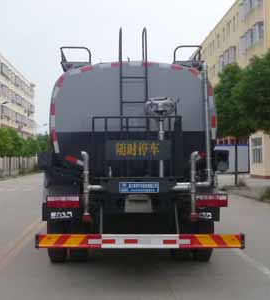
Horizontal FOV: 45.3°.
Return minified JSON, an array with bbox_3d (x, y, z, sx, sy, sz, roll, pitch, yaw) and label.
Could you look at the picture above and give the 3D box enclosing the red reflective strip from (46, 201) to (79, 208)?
[{"bbox_3d":[-0.872,0.667,3.950,0.395,0.088,0.040,0,-2,-3],"label":"red reflective strip"}]

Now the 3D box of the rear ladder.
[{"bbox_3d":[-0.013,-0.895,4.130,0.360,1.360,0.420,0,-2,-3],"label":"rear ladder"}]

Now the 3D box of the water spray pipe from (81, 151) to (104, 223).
[{"bbox_3d":[-0.503,0.432,3.830,0.250,0.840,0.120,0,-2,-3],"label":"water spray pipe"}]

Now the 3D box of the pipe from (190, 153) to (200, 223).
[{"bbox_3d":[0.704,0.432,3.830,0.115,0.840,0.120,0,-2,-3],"label":"pipe"}]

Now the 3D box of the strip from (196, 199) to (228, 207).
[{"bbox_3d":[0.947,0.654,3.970,0.395,0.088,0.040,0,-2,-3],"label":"strip"}]

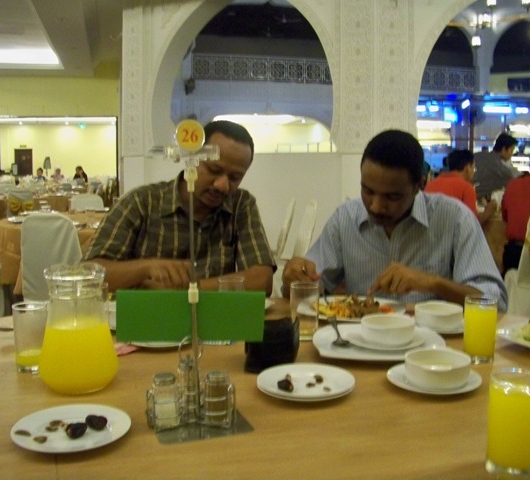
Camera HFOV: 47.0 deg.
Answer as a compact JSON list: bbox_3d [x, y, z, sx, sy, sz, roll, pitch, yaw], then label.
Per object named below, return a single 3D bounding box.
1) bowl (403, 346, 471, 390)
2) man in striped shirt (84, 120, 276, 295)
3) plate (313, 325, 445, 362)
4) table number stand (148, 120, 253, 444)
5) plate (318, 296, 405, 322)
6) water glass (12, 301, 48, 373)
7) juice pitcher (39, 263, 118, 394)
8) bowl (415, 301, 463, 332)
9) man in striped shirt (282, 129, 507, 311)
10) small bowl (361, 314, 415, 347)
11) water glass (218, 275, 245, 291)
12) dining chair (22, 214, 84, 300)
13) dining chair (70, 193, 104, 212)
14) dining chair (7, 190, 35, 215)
[{"bbox_3d":[0.291,0.223,1.024,0.110,0.052,0.110,0,7,0],"label":"bowl"},{"bbox_3d":[-0.256,0.296,1.796,0.550,1.270,0.720,0,7,-6],"label":"man in striped shirt"},{"bbox_3d":[0.233,0.216,1.263,0.265,0.026,0.265,0,7,0],"label":"plate"},{"bbox_3d":[-0.100,0.052,0.920,0.148,0.461,0.120,-1,7,-20],"label":"table number stand"},{"bbox_3d":[0.226,0.180,1.556,0.280,0.027,0.275,0,7,0],"label":"plate"},{"bbox_3d":[-0.452,0.188,1.171,0.069,0.122,0.069,0,7,0],"label":"water glass"},{"bbox_3d":[-0.333,0.157,1.100,0.132,0.205,0.135,2,7,11],"label":"juice pitcher"},{"bbox_3d":[0.416,0.182,1.453,0.115,0.045,0.115,0,7,0],"label":"bowl"},{"bbox_3d":[0.355,0.302,1.749,0.600,1.240,0.680,1,7,11],"label":"man in striped shirt"},{"bbox_3d":[0.268,0.195,1.332,0.116,0.046,0.118,1,7,0],"label":"small bowl"},{"bbox_3d":[-0.076,0.150,1.403,0.062,0.127,0.062,0,7,0],"label":"water glass"},{"bbox_3d":[-1.150,0.273,3.488,0.420,0.885,0.520,0,7,3],"label":"dining chair"},{"bbox_3d":[-1.570,0.036,5.444,0.420,0.885,0.520,-2,7,-17],"label":"dining chair"},{"bbox_3d":[-3.046,-0.212,7.631,0.440,0.890,0.520,-1,7,-11],"label":"dining chair"}]

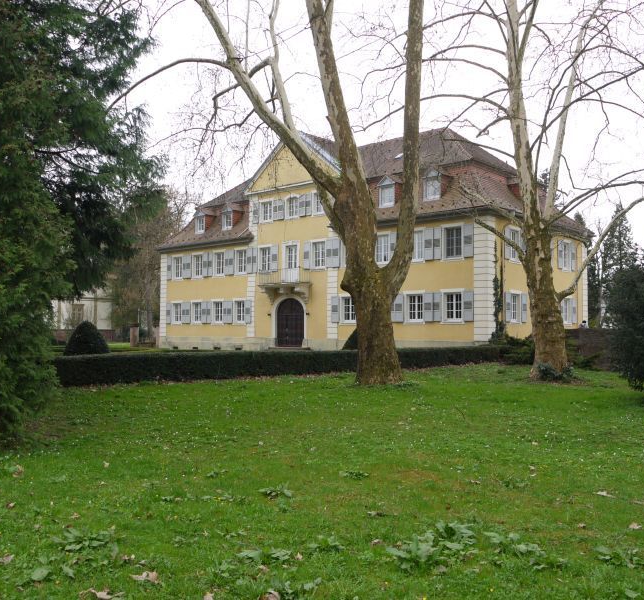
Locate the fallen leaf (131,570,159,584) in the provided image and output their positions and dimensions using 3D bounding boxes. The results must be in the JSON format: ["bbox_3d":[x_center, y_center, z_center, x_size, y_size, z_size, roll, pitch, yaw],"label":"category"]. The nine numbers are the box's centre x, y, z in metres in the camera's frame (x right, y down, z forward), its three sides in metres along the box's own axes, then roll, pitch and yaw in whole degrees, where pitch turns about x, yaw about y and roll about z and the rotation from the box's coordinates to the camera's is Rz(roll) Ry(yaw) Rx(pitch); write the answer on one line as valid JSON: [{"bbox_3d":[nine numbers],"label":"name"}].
[{"bbox_3d":[-1.115,1.743,4.936,0.175,0.045,0.140,1,-3,0],"label":"fallen leaf"}]

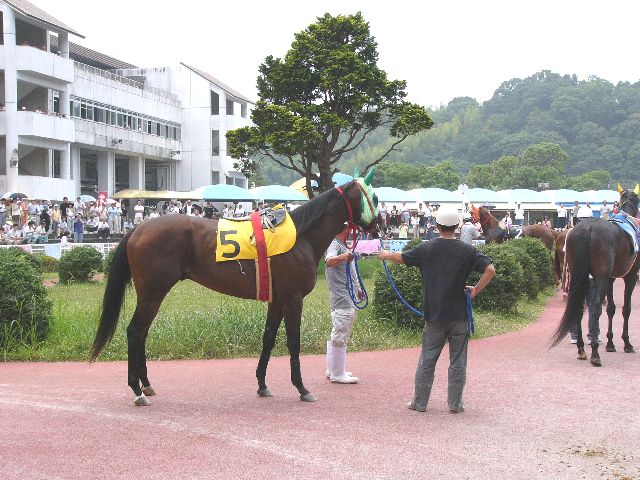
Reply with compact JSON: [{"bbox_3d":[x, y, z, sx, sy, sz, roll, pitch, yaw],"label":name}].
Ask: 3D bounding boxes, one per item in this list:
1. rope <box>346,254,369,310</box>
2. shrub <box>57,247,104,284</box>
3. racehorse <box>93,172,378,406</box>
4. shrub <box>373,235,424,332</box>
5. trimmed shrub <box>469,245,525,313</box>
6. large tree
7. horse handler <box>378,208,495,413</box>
[{"bbox_3d":[0.361,0.409,6.400,0.210,0.540,0.130,0,2,0],"label":"rope"},{"bbox_3d":[-5.950,0.609,16.600,1.160,0.950,1.100,0,2,0],"label":"shrub"},{"bbox_3d":[-0.753,0.410,5.930,2.570,2.040,0.600,0,2,-2],"label":"racehorse"},{"bbox_3d":[1.330,0.669,10.100,1.150,1.250,1.150,0,2,0],"label":"shrub"},{"bbox_3d":[3.110,0.642,12.000,1.250,1.180,1.250,0,2,0],"label":"trimmed shrub"},{"bbox_3d":[0.310,-3.290,22.000,6.800,8.400,6.500,0,2,0],"label":"large tree"},{"bbox_3d":[0.985,0.587,5.640,0.970,1.700,0.560,0,2,-7],"label":"horse handler"}]

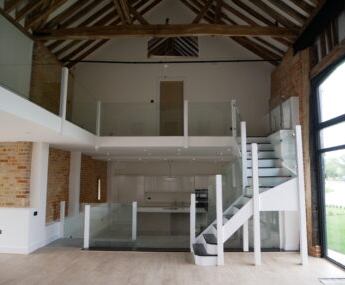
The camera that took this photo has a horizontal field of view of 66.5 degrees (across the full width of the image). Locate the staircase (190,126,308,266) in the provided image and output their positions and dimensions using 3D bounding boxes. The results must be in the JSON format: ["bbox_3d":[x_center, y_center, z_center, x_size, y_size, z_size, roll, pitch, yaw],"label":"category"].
[{"bbox_3d":[1.421,0.996,5.852,2.140,2.800,1.620,0,-6,-1],"label":"staircase"}]

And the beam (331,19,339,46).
[{"bbox_3d":[3.069,-2.057,4.919,0.100,0.550,0.110,0,-6,-1],"label":"beam"}]

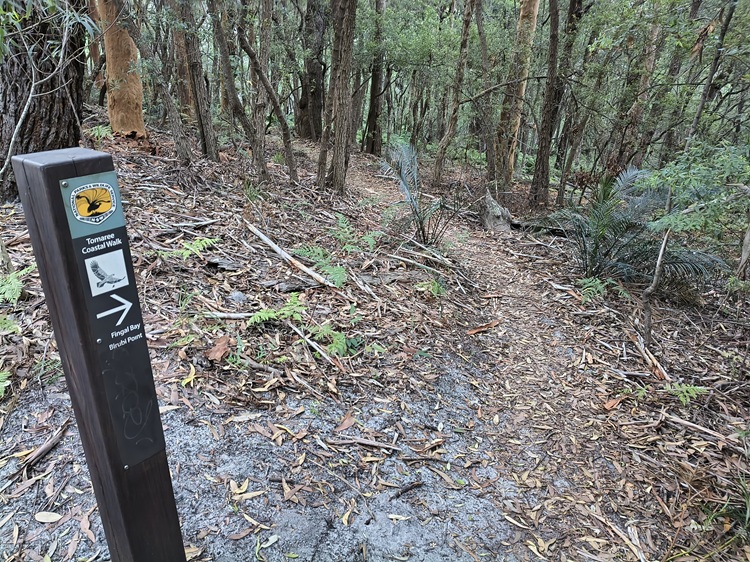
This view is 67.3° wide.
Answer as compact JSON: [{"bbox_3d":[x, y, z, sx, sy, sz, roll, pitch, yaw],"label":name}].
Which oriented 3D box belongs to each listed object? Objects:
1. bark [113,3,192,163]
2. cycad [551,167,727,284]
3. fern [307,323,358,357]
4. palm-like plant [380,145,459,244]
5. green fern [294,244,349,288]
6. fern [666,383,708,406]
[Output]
[{"bbox_3d":[-2.776,-2.469,7.100,0.750,1.900,0.420,-9,22,-19],"label":"bark"},{"bbox_3d":[2.039,-0.494,4.400,1.200,0.800,1.050,9,23,24],"label":"cycad"},{"bbox_3d":[-0.228,0.309,3.000,0.270,0.110,0.220,-3,21,-5],"label":"fern"},{"bbox_3d":[0.395,-0.764,4.950,0.670,0.850,0.550,1,21,5],"label":"palm-like plant"},{"bbox_3d":[-0.366,-0.103,3.850,0.360,0.200,0.280,-3,21,-5],"label":"green fern"},{"bbox_3d":[1.472,0.531,2.650,0.190,0.080,0.150,12,24,30],"label":"fern"}]

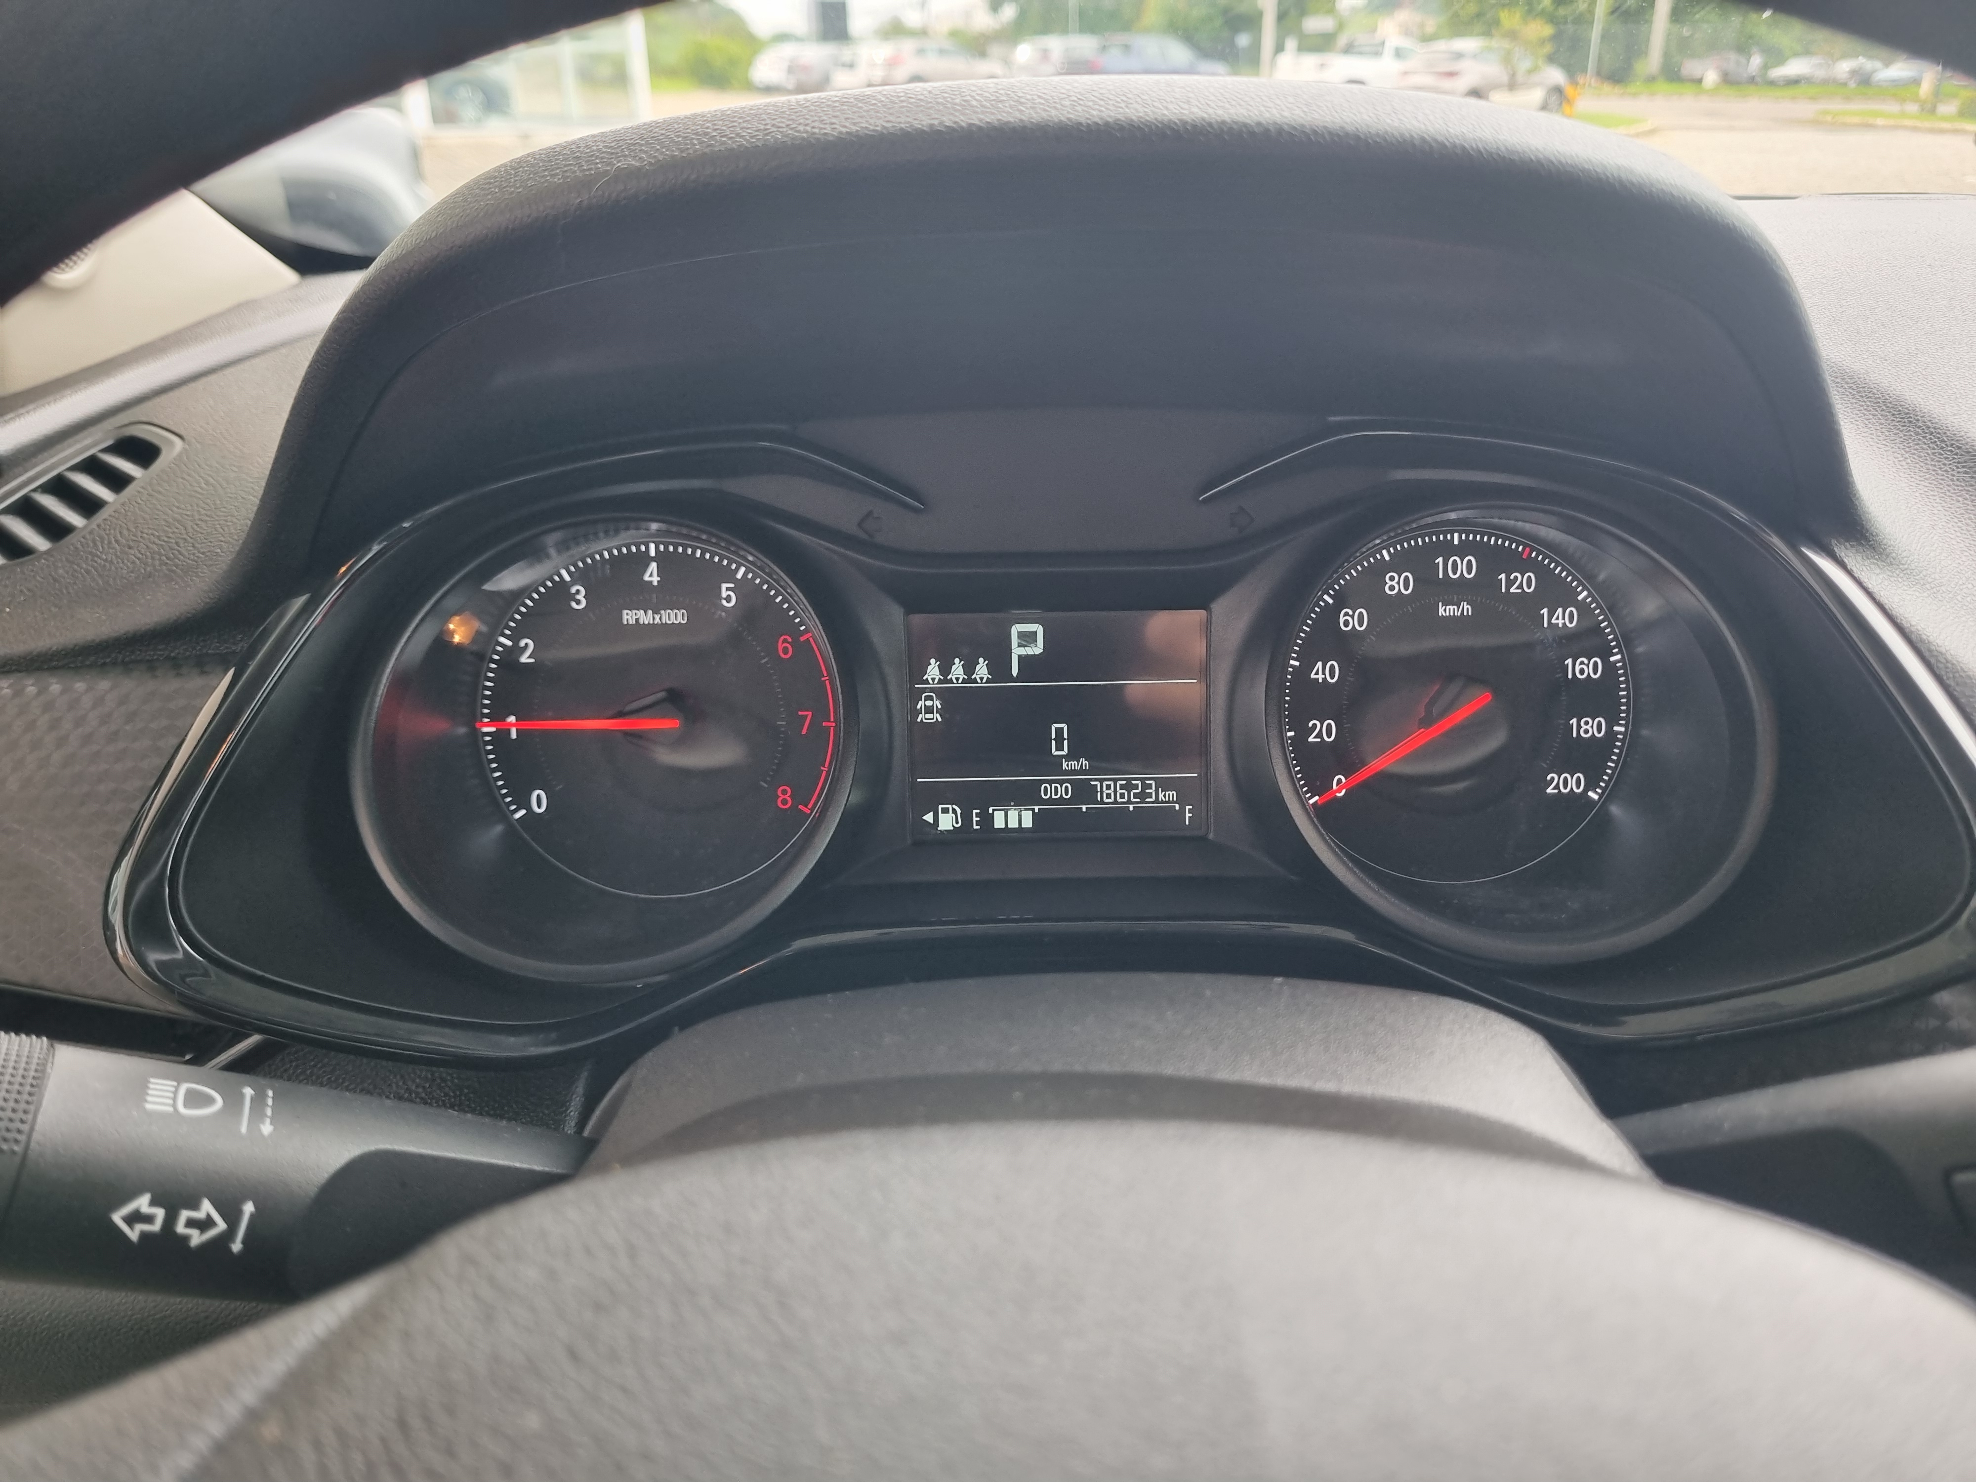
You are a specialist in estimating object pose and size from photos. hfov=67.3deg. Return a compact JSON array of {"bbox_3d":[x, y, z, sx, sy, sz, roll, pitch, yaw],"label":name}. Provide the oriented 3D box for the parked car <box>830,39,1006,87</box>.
[{"bbox_3d":[-1.720,-20.023,44.181,4.000,1.530,1.720,-17,30,-32],"label":"parked car"}]

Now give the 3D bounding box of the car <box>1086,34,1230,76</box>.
[{"bbox_3d":[4.190,-17.861,39.434,4.350,1.650,1.750,-15,29,-31],"label":"car"}]

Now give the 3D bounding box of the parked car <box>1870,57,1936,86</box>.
[{"bbox_3d":[47.886,-34.944,77.345,4.100,1.430,1.700,-14,28,-28],"label":"parked car"}]

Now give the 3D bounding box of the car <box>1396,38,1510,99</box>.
[{"bbox_3d":[10.527,-13.968,31.299,4.350,1.470,1.750,-17,30,-33],"label":"car"}]

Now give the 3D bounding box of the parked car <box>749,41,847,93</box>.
[{"bbox_3d":[-5.873,-22.986,50.535,4.100,1.540,1.750,-20,32,-37],"label":"parked car"}]

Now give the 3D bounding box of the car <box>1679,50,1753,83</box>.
[{"bbox_3d":[38.459,-35.492,78.222,4.500,1.580,1.700,-19,31,-36],"label":"car"}]

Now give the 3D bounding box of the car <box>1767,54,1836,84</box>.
[{"bbox_3d":[43.089,-35.408,78.247,4.100,1.460,1.700,-14,28,-28],"label":"car"}]

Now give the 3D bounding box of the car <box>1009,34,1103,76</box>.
[{"bbox_3d":[2.856,-18.759,41.446,4.100,1.580,1.750,-15,29,-31],"label":"car"}]

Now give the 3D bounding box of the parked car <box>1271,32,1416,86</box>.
[{"bbox_3d":[8.835,-15.365,34.184,4.500,1.570,1.700,-15,29,-31],"label":"parked car"}]

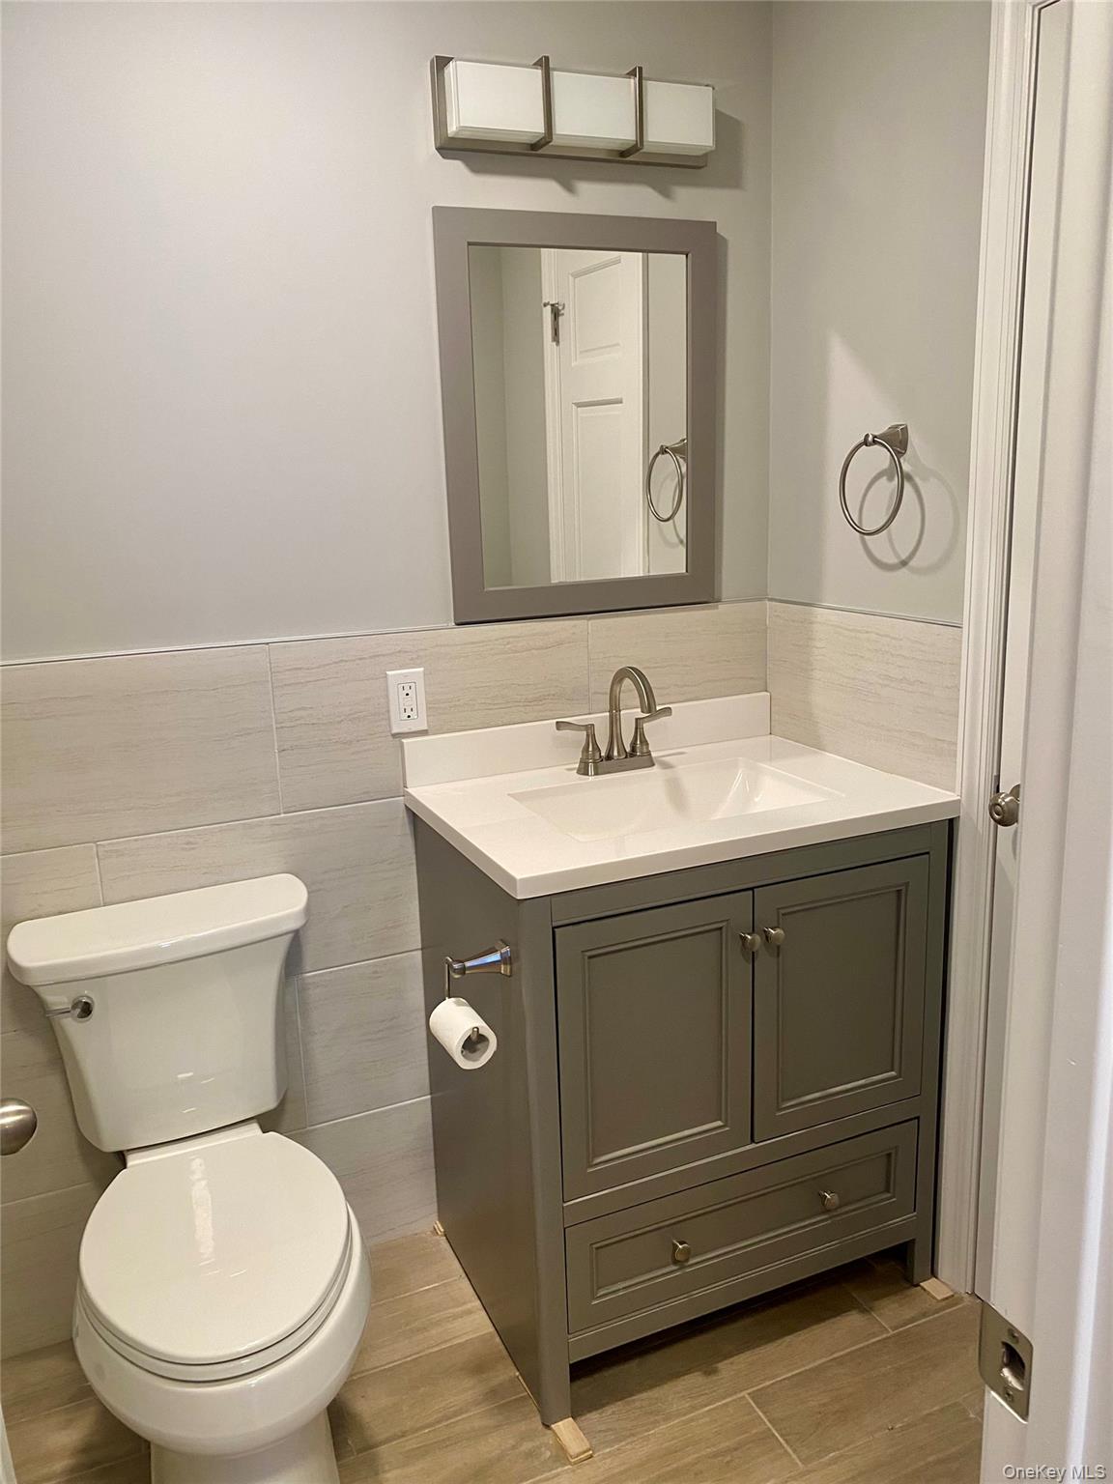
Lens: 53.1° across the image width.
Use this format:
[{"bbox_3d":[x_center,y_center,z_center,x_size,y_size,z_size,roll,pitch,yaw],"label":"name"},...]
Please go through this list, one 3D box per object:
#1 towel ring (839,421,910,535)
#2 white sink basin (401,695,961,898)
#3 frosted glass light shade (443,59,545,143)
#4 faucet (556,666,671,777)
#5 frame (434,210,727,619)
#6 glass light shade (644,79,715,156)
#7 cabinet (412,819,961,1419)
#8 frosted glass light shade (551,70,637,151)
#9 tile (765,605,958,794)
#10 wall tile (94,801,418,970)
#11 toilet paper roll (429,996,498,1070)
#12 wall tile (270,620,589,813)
[{"bbox_3d":[0.548,-0.439,1.880,0.067,0.178,0.166,-7,14,-23],"label":"towel ring"},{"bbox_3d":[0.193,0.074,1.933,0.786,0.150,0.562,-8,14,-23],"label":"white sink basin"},{"bbox_3d":[-0.098,-1.050,1.829,0.152,0.100,0.052,-7,14,-23],"label":"frosted glass light shade"},{"bbox_3d":[0.134,-0.038,2.035,0.240,0.200,0.170,-8,14,-23],"label":"faucet"},{"bbox_3d":[0.052,-0.583,2.032,0.543,0.694,0.025,-8,14,-23],"label":"frame"},{"bbox_3d":[0.200,-1.089,1.955,0.148,0.100,0.052,-7,14,-23],"label":"glass light shade"},{"bbox_3d":[0.216,0.553,2.055,0.775,0.894,0.548,-7,14,-23],"label":"cabinet"},{"bbox_3d":[0.050,-1.056,1.873,0.156,0.097,0.074,-8,14,-23],"label":"frosted glass light shade"},{"bbox_3d":[0.559,-0.087,2.064,0.012,0.301,0.571,-7,14,-23],"label":"tile"},{"bbox_3d":[-0.482,0.277,1.994,0.603,0.307,0.010,-8,14,-23],"label":"wall tile"},{"bbox_3d":[-0.137,0.426,1.634,0.065,0.065,0.104,-8,14,-23],"label":"toilet paper roll"},{"bbox_3d":[-0.212,-0.057,2.048,0.601,0.301,0.012,-7,14,-23],"label":"wall tile"}]

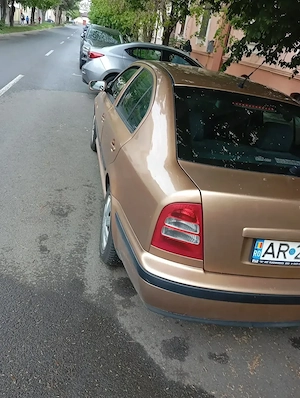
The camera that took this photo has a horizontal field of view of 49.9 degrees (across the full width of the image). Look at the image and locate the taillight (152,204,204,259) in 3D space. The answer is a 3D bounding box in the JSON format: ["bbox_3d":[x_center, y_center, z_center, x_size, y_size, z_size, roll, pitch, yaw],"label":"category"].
[{"bbox_3d":[0.110,0.136,1.418,0.236,0.271,0.167,8,27,-4],"label":"taillight"}]

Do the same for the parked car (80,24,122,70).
[{"bbox_3d":[-1.870,-6.061,13.060,1.780,1.540,4.350,3,28,-12],"label":"parked car"}]

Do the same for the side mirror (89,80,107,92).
[{"bbox_3d":[-0.617,-1.314,3.752,0.207,0.138,0.118,3,28,-13],"label":"side mirror"}]

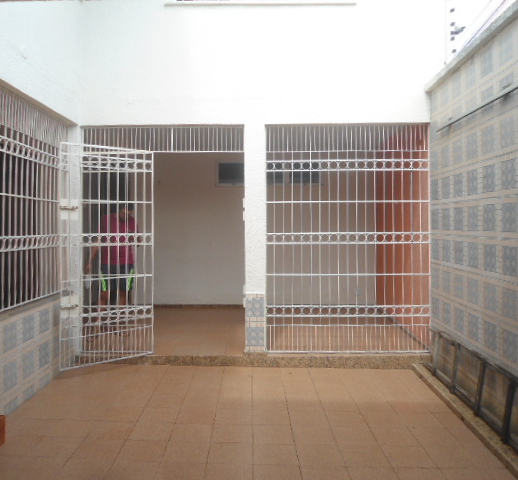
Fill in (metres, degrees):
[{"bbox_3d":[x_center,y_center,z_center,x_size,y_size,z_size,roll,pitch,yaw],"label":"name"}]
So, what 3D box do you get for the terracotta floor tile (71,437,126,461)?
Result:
[{"bbox_3d":[-1.091,1.430,3.264,0.300,0.012,0.300,1,2,-1],"label":"terracotta floor tile"}]

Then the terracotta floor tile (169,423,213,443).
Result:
[{"bbox_3d":[-0.489,1.427,3.549,0.300,0.012,0.300,2,2,-1],"label":"terracotta floor tile"}]

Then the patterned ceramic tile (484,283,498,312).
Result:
[{"bbox_3d":[1.810,0.448,3.748,0.012,0.207,0.213,0,2,1],"label":"patterned ceramic tile"}]

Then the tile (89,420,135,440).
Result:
[{"bbox_3d":[-1.101,1.425,3.588,0.300,0.010,0.300,0,1,-1],"label":"tile"}]

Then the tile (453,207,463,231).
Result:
[{"bbox_3d":[1.929,-0.204,4.630,0.010,0.218,0.218,0,2,1],"label":"tile"}]

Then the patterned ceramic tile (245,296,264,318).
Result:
[{"bbox_3d":[-0.038,0.743,5.288,0.208,0.212,0.010,0,2,0],"label":"patterned ceramic tile"}]

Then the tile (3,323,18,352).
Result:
[{"bbox_3d":[-1.995,0.781,3.849,0.010,0.205,0.205,0,2,-1],"label":"tile"}]

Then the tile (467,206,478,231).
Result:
[{"bbox_3d":[1.875,-0.189,4.221,0.010,0.213,0.213,0,2,1],"label":"tile"}]

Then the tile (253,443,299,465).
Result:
[{"bbox_3d":[0.119,1.452,3.270,0.298,0.010,0.298,1,2,-1],"label":"tile"}]

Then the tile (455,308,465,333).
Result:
[{"bbox_3d":[1.864,0.746,4.451,0.012,0.207,0.210,-1,2,1],"label":"tile"}]

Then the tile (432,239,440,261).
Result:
[{"bbox_3d":[1.835,0.099,4.985,0.010,0.205,0.205,0,2,1],"label":"tile"}]

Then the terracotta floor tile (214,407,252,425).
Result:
[{"bbox_3d":[-0.205,1.428,3.878,0.300,0.010,0.300,0,2,-1],"label":"terracotta floor tile"}]

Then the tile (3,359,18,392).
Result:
[{"bbox_3d":[-1.984,1.084,3.832,0.012,0.207,0.210,0,2,-1],"label":"tile"}]

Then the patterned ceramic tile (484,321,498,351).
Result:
[{"bbox_3d":[1.920,0.790,3.976,0.010,0.218,0.218,0,2,1],"label":"patterned ceramic tile"}]

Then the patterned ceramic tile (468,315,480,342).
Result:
[{"bbox_3d":[1.857,0.756,4.138,0.012,0.207,0.210,-1,2,1],"label":"patterned ceramic tile"}]

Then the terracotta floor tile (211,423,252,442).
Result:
[{"bbox_3d":[-0.189,1.410,3.501,0.295,0.010,0.295,1,2,-1],"label":"terracotta floor tile"}]

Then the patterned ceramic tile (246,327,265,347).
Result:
[{"bbox_3d":[-0.039,1.080,5.369,0.220,0.215,0.010,0,2,-1],"label":"patterned ceramic tile"}]

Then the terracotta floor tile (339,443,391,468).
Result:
[{"bbox_3d":[0.713,1.472,3.266,0.298,0.010,0.298,2,2,-1],"label":"terracotta floor tile"}]

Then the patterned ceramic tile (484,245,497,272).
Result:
[{"bbox_3d":[1.883,0.150,3.910,0.010,0.213,0.213,0,2,1],"label":"patterned ceramic tile"}]

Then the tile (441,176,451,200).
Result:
[{"bbox_3d":[1.847,-0.506,4.727,0.010,0.207,0.207,0,1,1],"label":"tile"}]

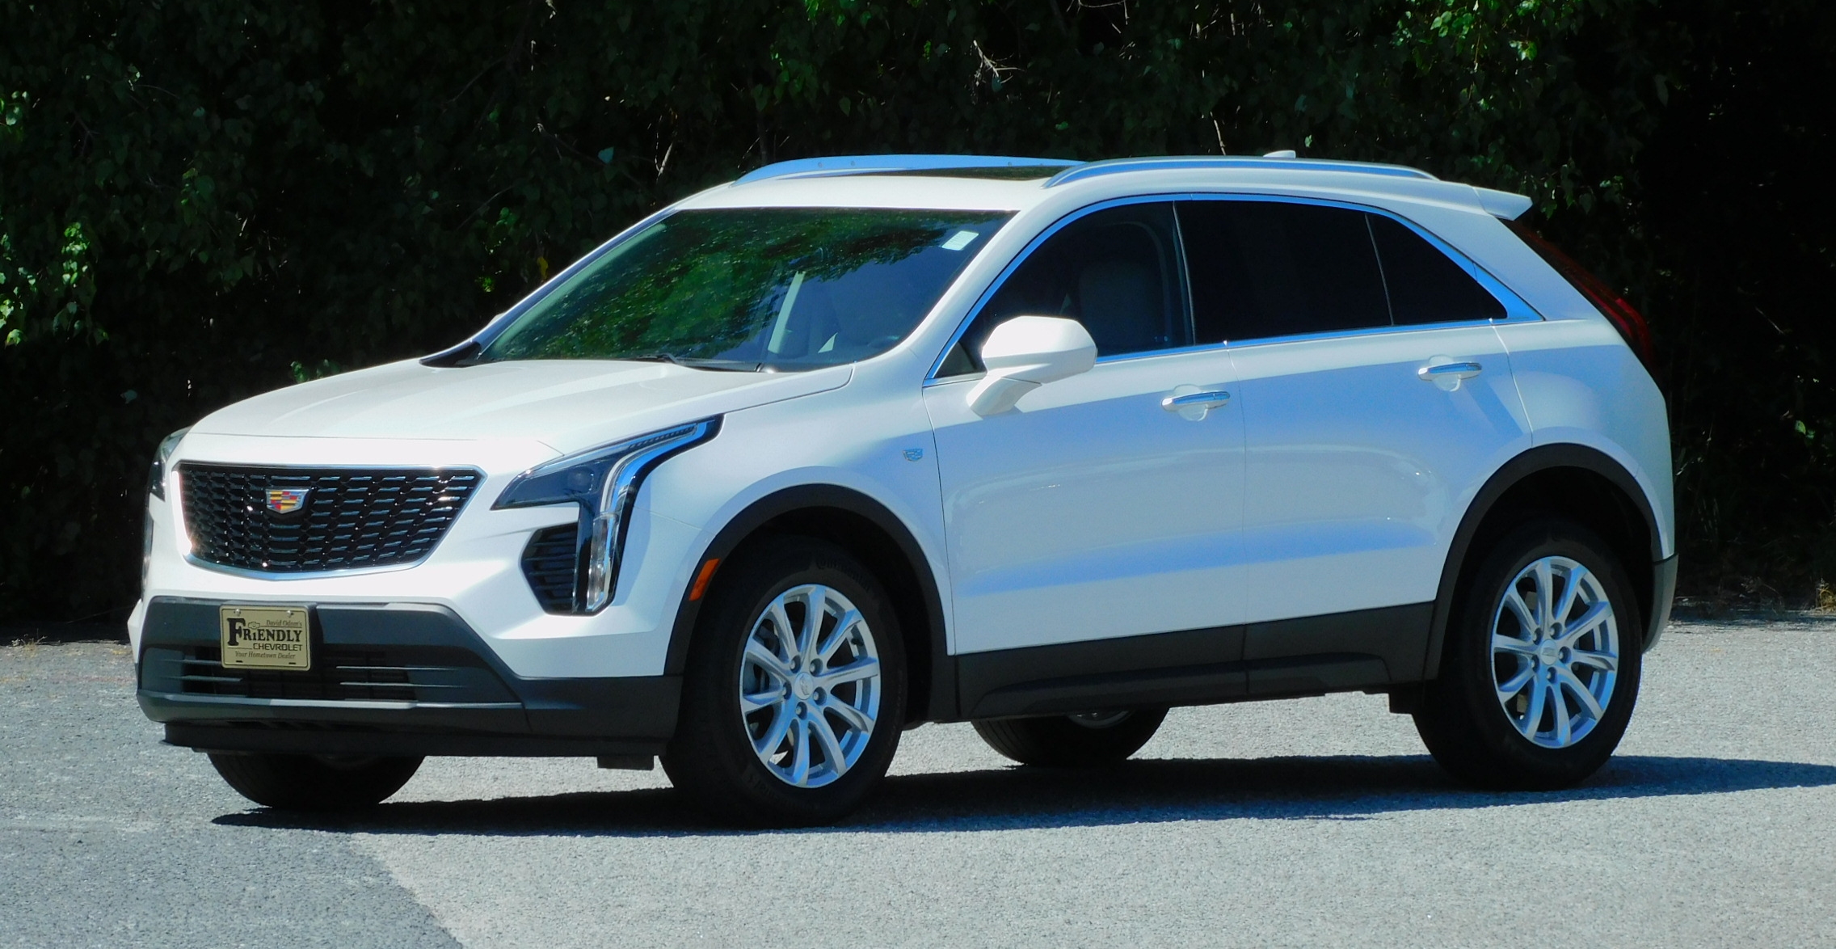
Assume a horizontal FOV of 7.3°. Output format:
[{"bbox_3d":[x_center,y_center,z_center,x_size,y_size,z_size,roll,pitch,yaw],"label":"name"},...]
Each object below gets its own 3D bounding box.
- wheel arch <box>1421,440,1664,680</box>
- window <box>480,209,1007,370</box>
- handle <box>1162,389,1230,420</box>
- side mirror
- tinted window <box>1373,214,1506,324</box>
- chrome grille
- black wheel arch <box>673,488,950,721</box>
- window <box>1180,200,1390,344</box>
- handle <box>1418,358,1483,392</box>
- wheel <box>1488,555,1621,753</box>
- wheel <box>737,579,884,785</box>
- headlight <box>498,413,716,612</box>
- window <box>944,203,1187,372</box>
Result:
[{"bbox_3d":[1.595,0.214,36.855,0.120,0.590,1.000,2,2,43],"label":"wheel arch"},{"bbox_3d":[-0.444,-0.457,35.952,1.430,0.100,0.850,2,33,43],"label":"window"},{"bbox_3d":[0.699,-0.180,36.111,0.055,0.060,0.255,1,2,44],"label":"handle"},{"bbox_3d":[0.281,-0.271,35.356,0.260,0.235,0.190,2,2,43],"label":"side mirror"},{"bbox_3d":[1.324,-0.528,36.764,0.040,0.310,0.470,-29,-17,36],"label":"tinted window"},{"bbox_3d":[-1.511,0.115,35.112,1.090,0.285,0.170,1,2,44],"label":"chrome grille"},{"bbox_3d":[-0.282,0.315,34.854,0.120,0.580,1.000,2,2,43],"label":"black wheel arch"},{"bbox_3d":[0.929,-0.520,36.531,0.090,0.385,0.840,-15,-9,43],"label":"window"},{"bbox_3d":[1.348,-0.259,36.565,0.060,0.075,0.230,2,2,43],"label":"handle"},{"bbox_3d":[1.566,0.455,36.949,0.210,0.495,0.495,2,2,43],"label":"wheel"},{"bbox_3d":[-0.340,0.518,35.193,0.210,0.497,0.497,1,2,44],"label":"wheel"},{"bbox_3d":[-0.750,0.097,34.874,0.290,0.485,0.520,1,2,44],"label":"headlight"},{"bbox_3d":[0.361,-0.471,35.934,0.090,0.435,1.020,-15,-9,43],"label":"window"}]

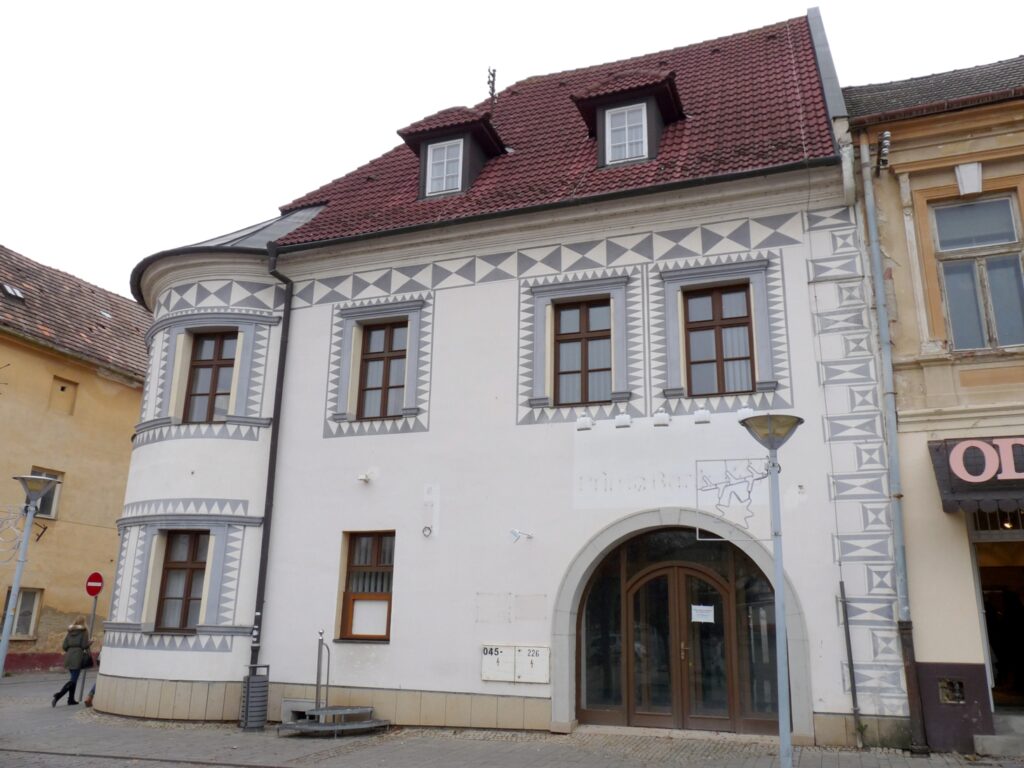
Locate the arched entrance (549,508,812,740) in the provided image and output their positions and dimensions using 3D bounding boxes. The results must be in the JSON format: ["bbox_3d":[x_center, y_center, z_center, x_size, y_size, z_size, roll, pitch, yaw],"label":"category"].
[{"bbox_3d":[2.198,3.221,10.969,3.440,3.020,0.400,-5,-17,19],"label":"arched entrance"}]

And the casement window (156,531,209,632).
[{"bbox_3d":[-5.496,3.294,13.317,0.960,1.680,0.200,-3,-16,14],"label":"casement window"}]

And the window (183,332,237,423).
[{"bbox_3d":[-5.401,-0.133,14.259,0.980,1.720,0.200,-3,-16,14],"label":"window"}]

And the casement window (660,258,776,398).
[{"bbox_3d":[3.016,-0.804,11.746,1.610,2.000,0.270,-5,-17,19],"label":"casement window"}]

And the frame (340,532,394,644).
[{"bbox_3d":[-2.270,3.208,12.684,0.960,1.710,0.200,-5,-17,19],"label":"frame"}]

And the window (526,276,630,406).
[{"bbox_3d":[1.055,-0.647,12.437,1.620,2.000,0.270,-5,-17,19],"label":"window"}]

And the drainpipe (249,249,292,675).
[{"bbox_3d":[-4.207,1.250,13.500,0.340,7.850,0.500,-5,-17,19],"label":"drainpipe"}]

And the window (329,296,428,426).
[{"bbox_3d":[-2.274,-0.371,13.607,1.660,2.020,0.270,-5,-17,19],"label":"window"}]

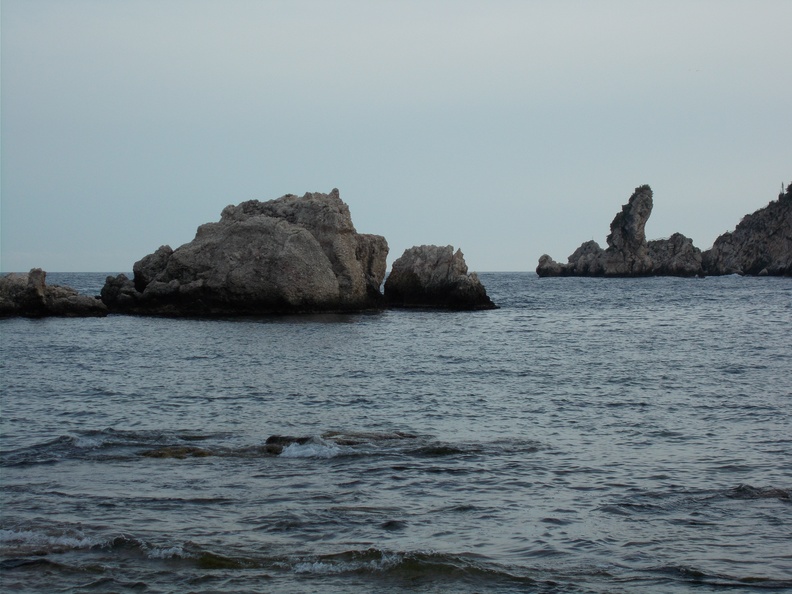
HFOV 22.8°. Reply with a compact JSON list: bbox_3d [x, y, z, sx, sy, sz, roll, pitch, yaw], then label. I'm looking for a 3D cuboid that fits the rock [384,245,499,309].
[{"bbox_3d":[2.400,-1.100,107.000,6.000,3.500,4.600,0,1,0],"label":"rock"}]

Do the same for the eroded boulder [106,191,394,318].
[{"bbox_3d":[-7.400,-2.250,96.500,14.000,6.100,9.000,0,1,0],"label":"eroded boulder"}]

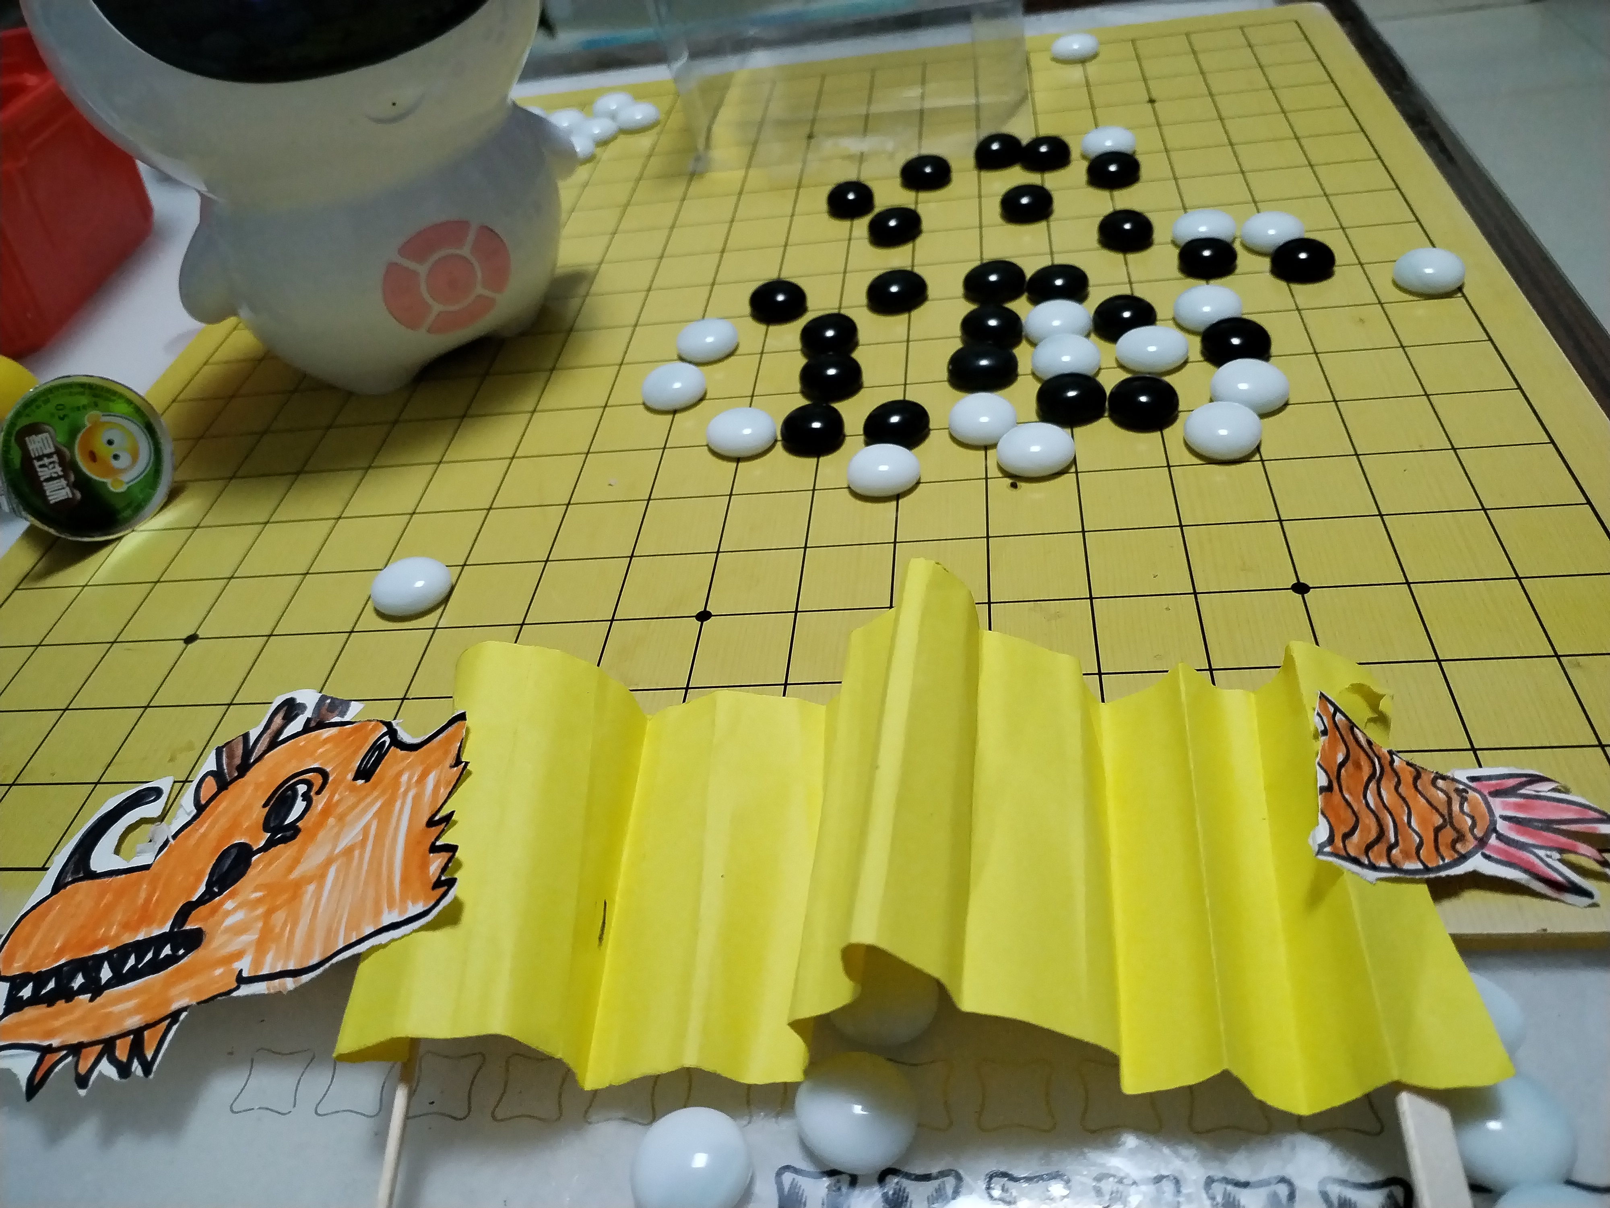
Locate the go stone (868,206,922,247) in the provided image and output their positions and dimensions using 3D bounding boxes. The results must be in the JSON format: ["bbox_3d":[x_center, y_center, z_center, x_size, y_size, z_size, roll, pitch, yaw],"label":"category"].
[{"bbox_3d":[0.032,-0.133,0.425,0.019,0.010,0.019,-3,43,10],"label":"go stone"}]

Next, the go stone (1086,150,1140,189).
[{"bbox_3d":[0.111,-0.156,0.433,0.018,0.010,0.018,-3,43,10],"label":"go stone"}]

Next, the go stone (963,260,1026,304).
[{"bbox_3d":[0.061,-0.103,0.386,0.019,0.010,0.019,-3,43,10],"label":"go stone"}]

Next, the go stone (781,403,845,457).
[{"bbox_3d":[0.002,-0.049,0.338,0.019,0.011,0.019,-3,43,9],"label":"go stone"}]

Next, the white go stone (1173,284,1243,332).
[{"bbox_3d":[0.120,-0.089,0.362,0.020,0.010,0.020,-3,43,10],"label":"white go stone"}]

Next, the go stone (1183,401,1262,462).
[{"bbox_3d":[0.108,-0.045,0.311,0.019,0.010,0.019,-3,43,10],"label":"go stone"}]

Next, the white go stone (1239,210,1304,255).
[{"bbox_3d":[0.148,-0.118,0.383,0.019,0.010,0.019,-3,43,10],"label":"white go stone"}]

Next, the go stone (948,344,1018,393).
[{"bbox_3d":[0.051,-0.068,0.348,0.020,0.011,0.020,-3,43,9],"label":"go stone"}]

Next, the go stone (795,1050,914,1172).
[{"bbox_3d":[0.008,0.083,0.199,0.020,0.010,0.020,-3,43,9],"label":"go stone"}]

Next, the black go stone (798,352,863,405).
[{"bbox_3d":[0.008,-0.068,0.359,0.019,0.010,0.019,-3,43,10],"label":"black go stone"}]

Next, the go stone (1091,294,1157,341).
[{"bbox_3d":[0.094,-0.084,0.357,0.019,0.011,0.019,-3,43,9],"label":"go stone"}]

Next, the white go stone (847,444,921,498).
[{"bbox_3d":[0.021,-0.036,0.326,0.020,0.010,0.020,-3,43,10],"label":"white go stone"}]

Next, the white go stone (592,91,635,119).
[{"bbox_3d":[-0.089,-0.233,0.566,0.020,0.010,0.020,-3,43,10],"label":"white go stone"}]

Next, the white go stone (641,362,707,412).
[{"bbox_3d":[-0.040,-0.066,0.367,0.020,0.009,0.020,-3,43,10],"label":"white go stone"}]

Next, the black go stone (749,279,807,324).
[{"bbox_3d":[-0.009,-0.100,0.397,0.019,0.010,0.019,-3,43,10],"label":"black go stone"}]

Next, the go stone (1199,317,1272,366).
[{"bbox_3d":[0.121,-0.074,0.340,0.019,0.010,0.019,-3,43,10],"label":"go stone"}]

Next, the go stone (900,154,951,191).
[{"bbox_3d":[0.045,-0.161,0.451,0.019,0.011,0.019,-3,43,9],"label":"go stone"}]

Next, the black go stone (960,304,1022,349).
[{"bbox_3d":[0.057,-0.085,0.372,0.020,0.010,0.020,-3,43,10],"label":"black go stone"}]

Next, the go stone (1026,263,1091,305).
[{"bbox_3d":[0.079,-0.099,0.376,0.019,0.011,0.019,-3,43,9],"label":"go stone"}]

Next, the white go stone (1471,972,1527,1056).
[{"bbox_3d":[0.105,0.068,0.195,0.020,0.010,0.020,-3,43,9],"label":"white go stone"}]

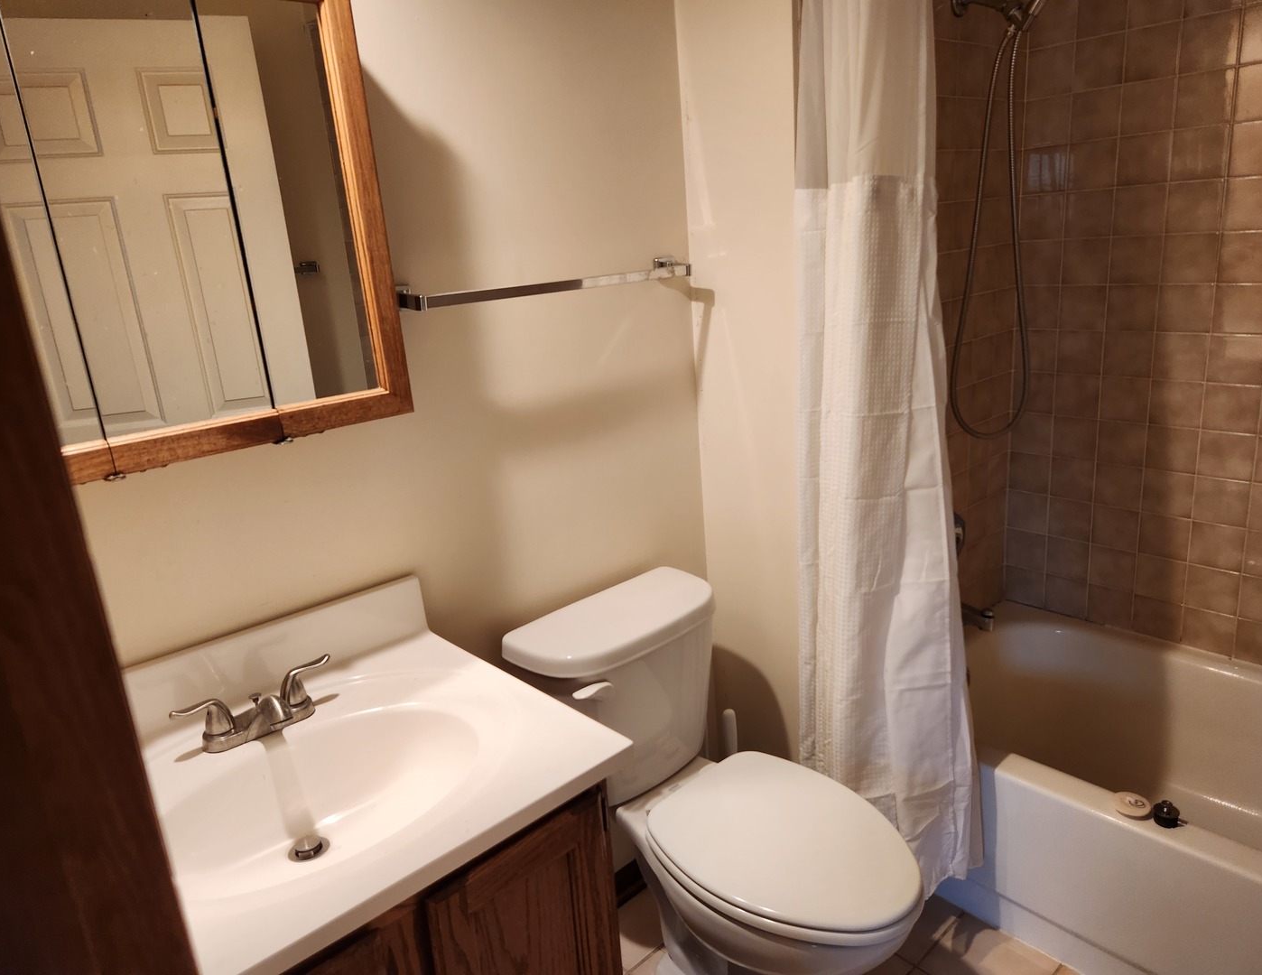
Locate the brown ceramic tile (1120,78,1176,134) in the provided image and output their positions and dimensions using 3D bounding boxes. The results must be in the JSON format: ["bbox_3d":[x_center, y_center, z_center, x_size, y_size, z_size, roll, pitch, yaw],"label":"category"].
[{"bbox_3d":[1.142,-0.838,1.905,0.010,0.108,0.108,-18,21,-38],"label":"brown ceramic tile"}]

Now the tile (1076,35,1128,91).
[{"bbox_3d":[1.063,-0.961,1.958,0.010,0.108,0.108,-18,21,-39],"label":"tile"}]

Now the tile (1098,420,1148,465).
[{"bbox_3d":[1.211,-0.109,2.129,0.010,0.108,0.108,-18,21,-38],"label":"tile"}]

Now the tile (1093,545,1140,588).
[{"bbox_3d":[1.234,0.206,2.213,0.010,0.108,0.108,-18,21,-38],"label":"tile"}]

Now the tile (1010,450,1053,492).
[{"bbox_3d":[1.075,-0.039,2.324,0.010,0.108,0.108,-18,21,-38],"label":"tile"}]

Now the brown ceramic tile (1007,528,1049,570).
[{"bbox_3d":[1.086,0.170,2.366,0.009,0.108,0.108,-18,21,-38],"label":"brown ceramic tile"}]

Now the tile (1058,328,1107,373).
[{"bbox_3d":[1.117,-0.333,2.140,0.010,0.108,0.108,-18,21,-39],"label":"tile"}]

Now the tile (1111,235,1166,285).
[{"bbox_3d":[1.173,-0.527,2.005,0.010,0.108,0.108,-18,21,-38],"label":"tile"}]

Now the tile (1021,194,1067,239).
[{"bbox_3d":[1.017,-0.664,2.131,0.009,0.107,0.107,-19,21,-38],"label":"tile"}]

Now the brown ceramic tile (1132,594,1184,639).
[{"bbox_3d":[1.313,0.324,2.154,0.009,0.105,0.108,-18,21,-38],"label":"brown ceramic tile"}]

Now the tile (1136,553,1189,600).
[{"bbox_3d":[1.304,0.221,2.124,0.009,0.108,0.108,-18,21,-38],"label":"tile"}]

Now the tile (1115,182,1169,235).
[{"bbox_3d":[1.161,-0.629,1.966,0.010,0.108,0.108,-18,21,-38],"label":"tile"}]

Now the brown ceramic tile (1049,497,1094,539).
[{"bbox_3d":[1.149,0.082,2.255,0.009,0.108,0.108,-18,21,-38],"label":"brown ceramic tile"}]

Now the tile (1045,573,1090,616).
[{"bbox_3d":[1.172,0.293,2.325,0.010,0.108,0.108,-18,21,-38],"label":"tile"}]

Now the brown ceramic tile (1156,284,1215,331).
[{"bbox_3d":[1.254,-0.405,1.954,0.010,0.108,0.108,-18,21,-38],"label":"brown ceramic tile"}]

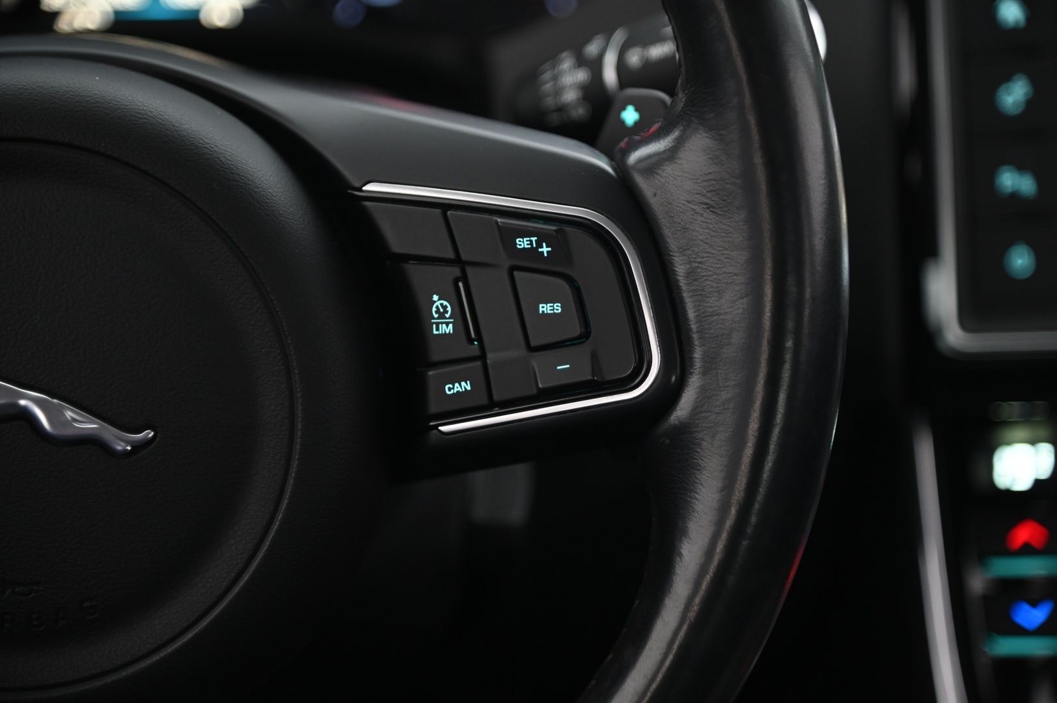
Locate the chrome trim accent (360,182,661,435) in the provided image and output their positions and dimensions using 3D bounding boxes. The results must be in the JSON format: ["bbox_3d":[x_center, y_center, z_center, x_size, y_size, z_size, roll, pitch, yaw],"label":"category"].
[{"bbox_3d":[-0.004,-0.009,0.780,0.067,0.056,0.014,-1,-20,-6],"label":"chrome trim accent"}]

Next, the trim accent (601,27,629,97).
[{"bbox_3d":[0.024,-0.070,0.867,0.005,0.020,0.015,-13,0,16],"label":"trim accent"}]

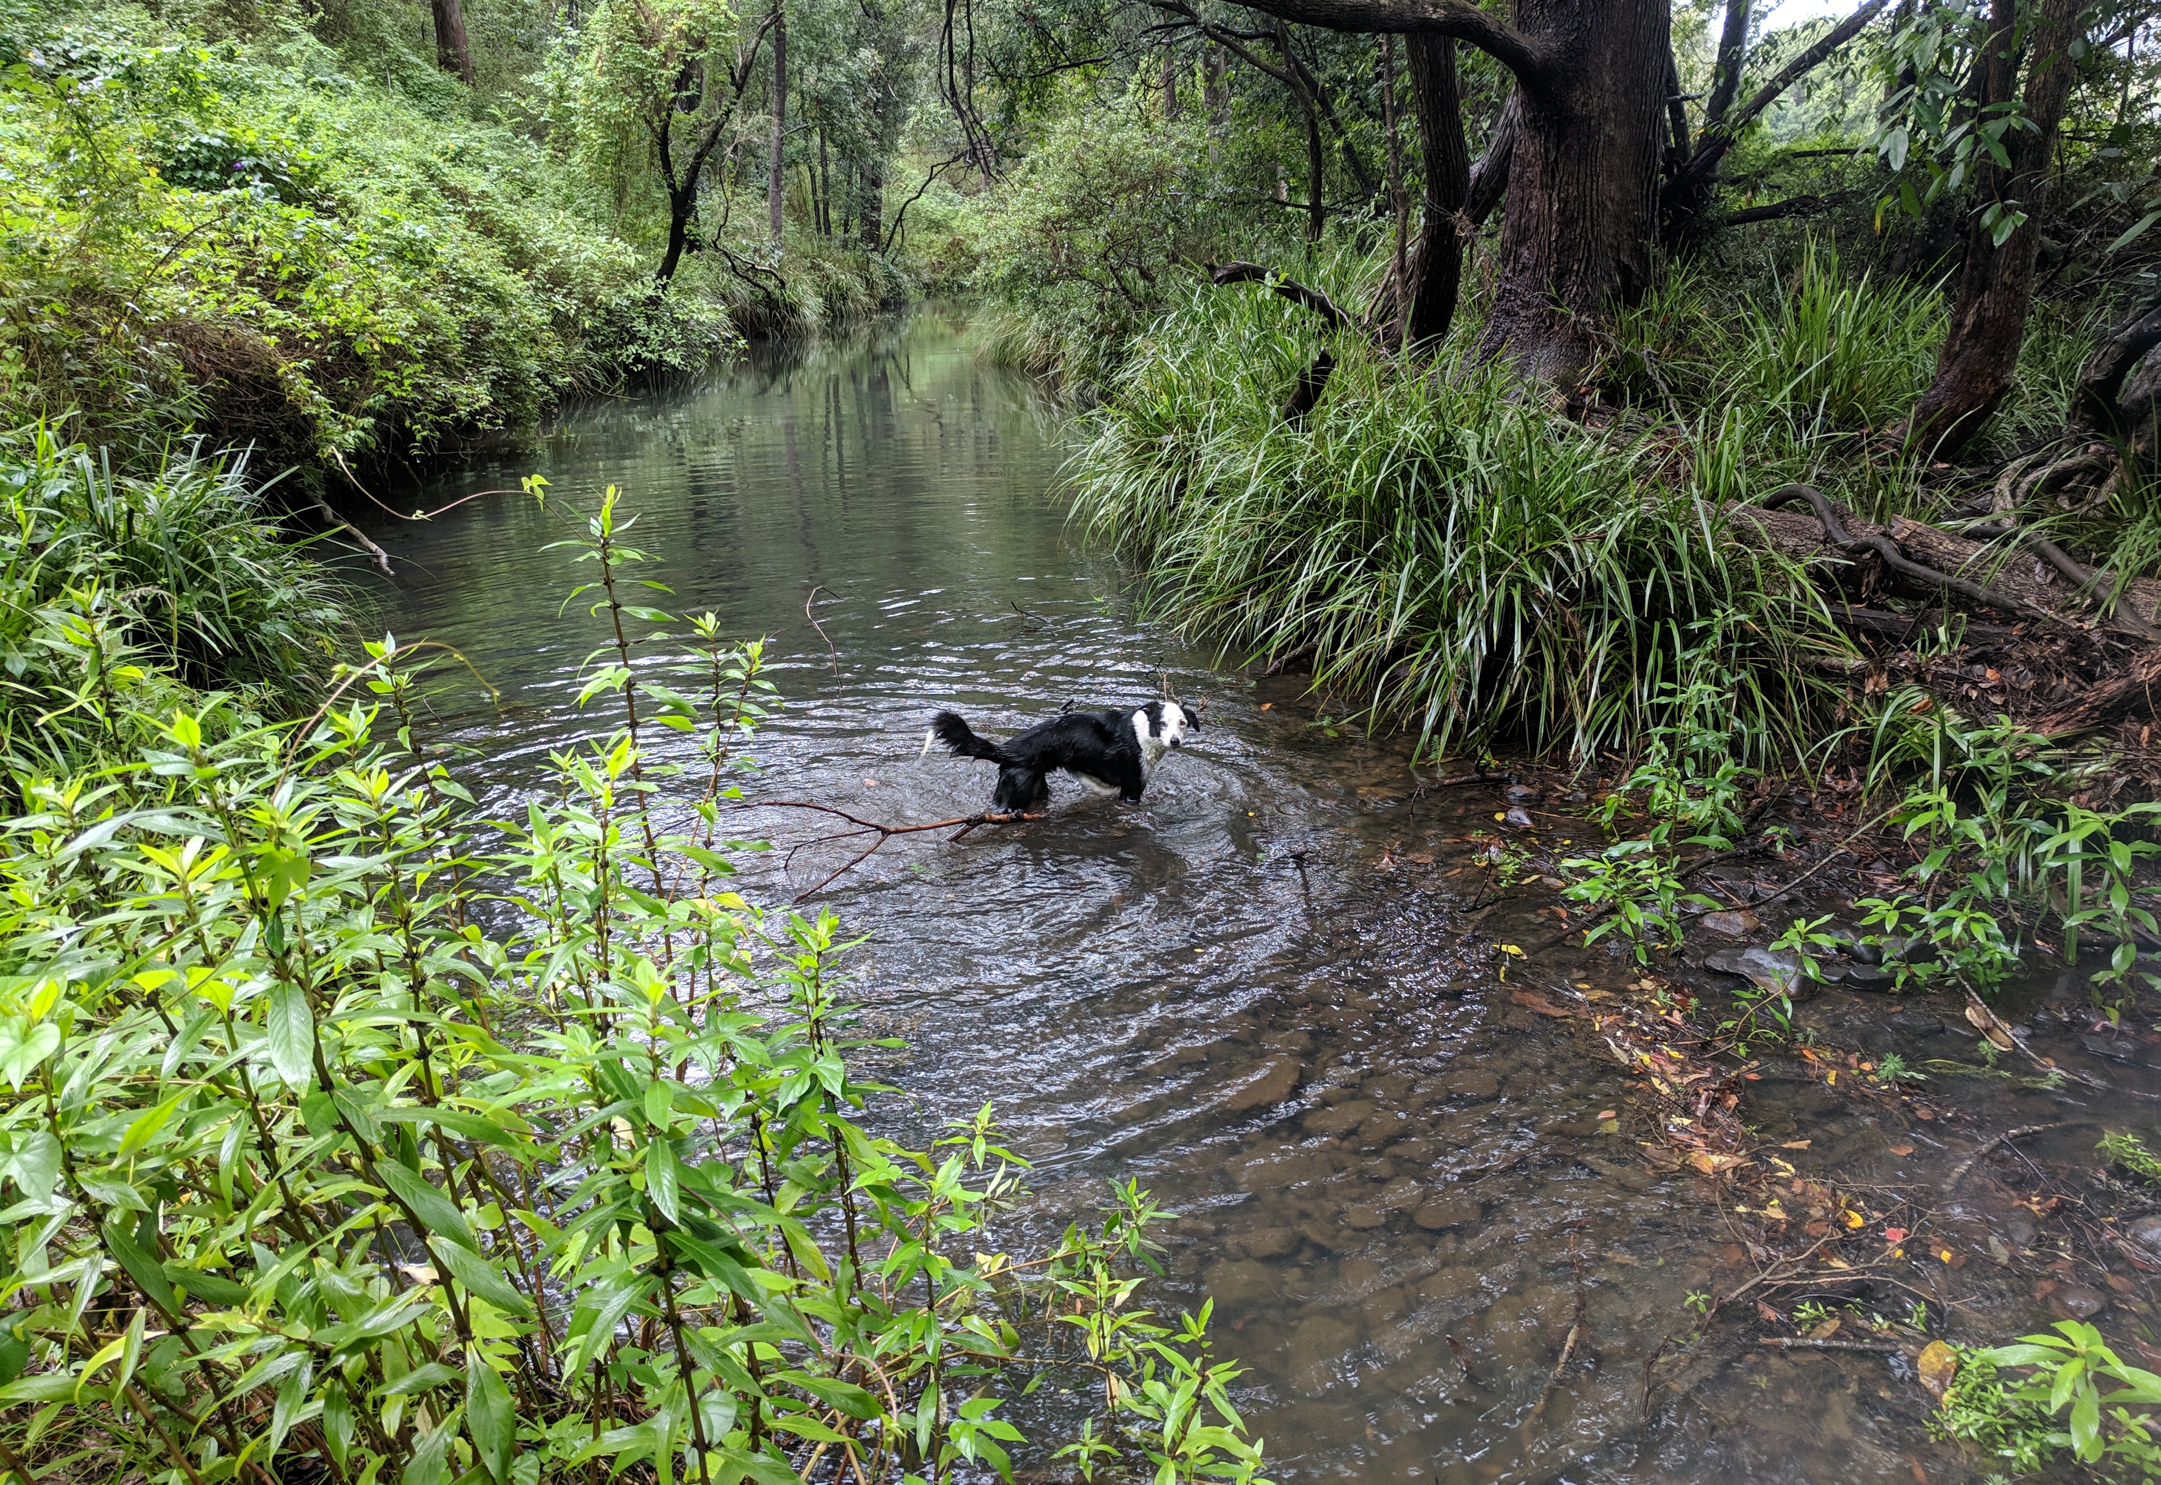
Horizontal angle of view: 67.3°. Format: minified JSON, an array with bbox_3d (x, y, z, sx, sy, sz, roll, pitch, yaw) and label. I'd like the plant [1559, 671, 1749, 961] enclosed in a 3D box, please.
[{"bbox_3d":[1.540,0.216,4.405,0.440,0.700,0.400,0,18,0],"label":"plant"}]

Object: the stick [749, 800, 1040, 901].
[{"bbox_3d":[-0.630,0.311,5.226,0.960,0.130,0.600,-2,18,-5],"label":"stick"}]

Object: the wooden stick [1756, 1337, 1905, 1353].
[{"bbox_3d":[1.360,1.085,2.938,0.260,0.025,0.028,2,18,5],"label":"wooden stick"}]

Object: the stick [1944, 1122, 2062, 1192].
[{"bbox_3d":[2.000,0.889,3.521,0.400,0.040,0.110,-11,21,-30],"label":"stick"}]

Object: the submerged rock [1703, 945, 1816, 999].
[{"bbox_3d":[1.825,0.609,4.345,0.260,0.080,0.190,10,21,28],"label":"submerged rock"}]

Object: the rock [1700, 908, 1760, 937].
[{"bbox_3d":[1.860,0.519,4.652,0.145,0.065,0.130,0,18,0],"label":"rock"}]

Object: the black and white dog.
[{"bbox_3d":[-0.070,0.088,5.553,0.900,0.440,0.250,-6,19,-17],"label":"black and white dog"}]

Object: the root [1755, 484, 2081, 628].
[{"bbox_3d":[3.360,-0.776,6.585,1.120,0.360,0.300,15,23,38],"label":"root"}]

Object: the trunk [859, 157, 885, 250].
[{"bbox_3d":[-3.870,-9.936,29.892,0.420,1.750,0.420,0,18,0],"label":"trunk"}]

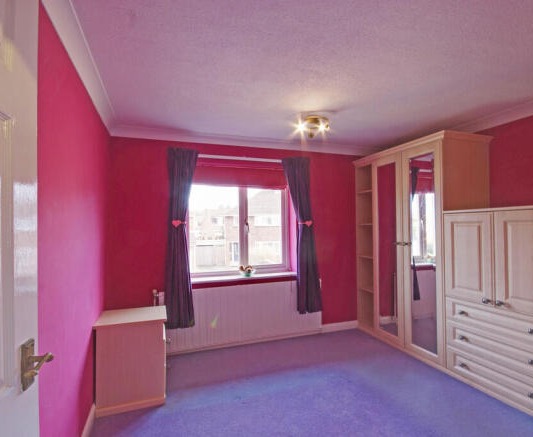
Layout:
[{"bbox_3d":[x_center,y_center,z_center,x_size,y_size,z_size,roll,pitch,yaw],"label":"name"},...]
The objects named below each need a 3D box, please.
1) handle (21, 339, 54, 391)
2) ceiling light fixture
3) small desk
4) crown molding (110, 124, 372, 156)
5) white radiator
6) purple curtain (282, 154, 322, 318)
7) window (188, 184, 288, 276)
[{"bbox_3d":[-0.607,0.395,0.710,0.060,0.118,0.110,0,-2,-12],"label":"handle"},{"bbox_3d":[0.433,-0.843,2.509,0.255,0.157,0.255,1,-2,-22],"label":"ceiling light fixture"},{"bbox_3d":[-1.039,1.073,2.125,0.475,0.627,0.377,1,-2,-22],"label":"small desk"},{"bbox_3d":[0.063,-0.871,3.172,3.283,0.127,0.118,1,-2,-19],"label":"crown molding"},{"bbox_3d":[-0.210,1.036,3.001,1.828,0.608,0.098,1,-2,-19],"label":"white radiator"},{"bbox_3d":[0.435,0.195,3.233,0.510,1.823,0.127,1,-2,-19],"label":"purple curtain"},{"bbox_3d":[-0.328,0.081,3.269,1.306,1.181,0.078,1,-2,-19],"label":"window"}]

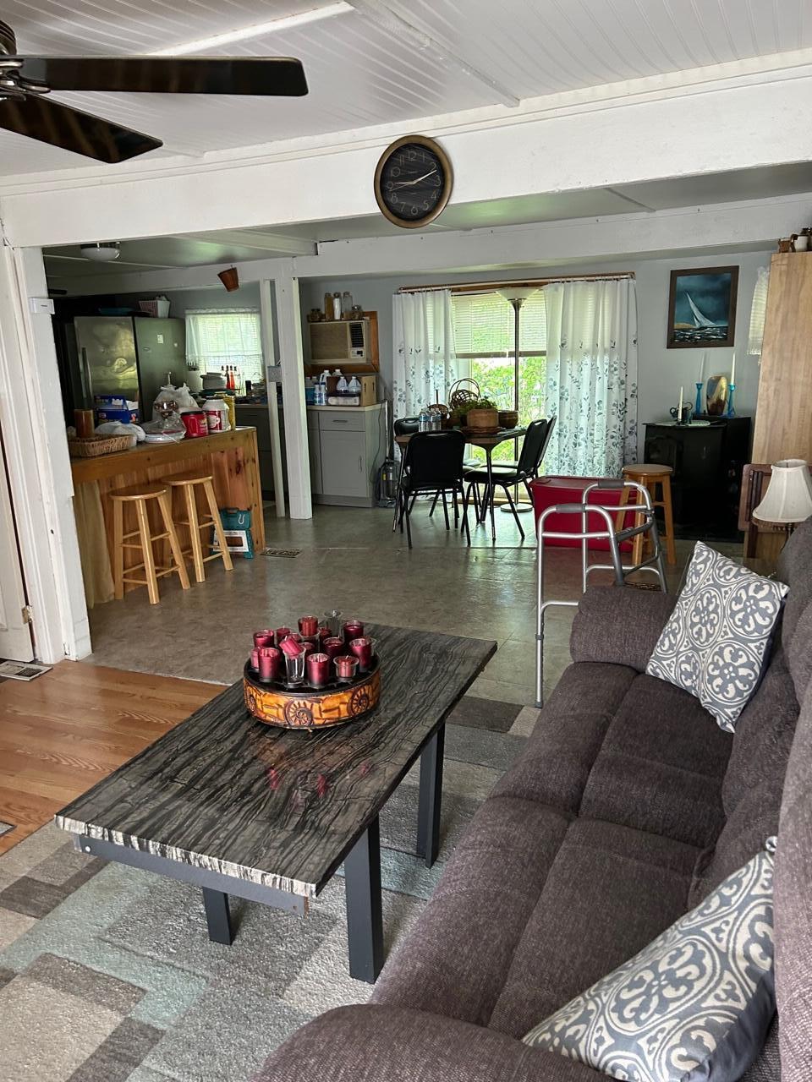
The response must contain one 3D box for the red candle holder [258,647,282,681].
[{"bbox_3d":[-0.395,0.363,2.364,0.058,0.078,0.058,-2,14,0],"label":"red candle holder"}]

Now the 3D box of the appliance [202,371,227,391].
[{"bbox_3d":[-1.929,-1.615,8.191,0.250,0.190,0.230,5,16,27],"label":"appliance"}]

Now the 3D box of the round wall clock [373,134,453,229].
[{"bbox_3d":[0.025,-1.205,2.726,0.300,0.300,0.045,6,16,26],"label":"round wall clock"}]

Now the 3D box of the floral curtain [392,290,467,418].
[{"bbox_3d":[0.198,-1.275,7.277,0.650,1.830,0.110,5,16,27],"label":"floral curtain"}]

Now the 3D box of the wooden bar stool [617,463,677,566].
[{"bbox_3d":[1.583,-0.180,5.353,0.340,0.610,0.340,-1,14,2],"label":"wooden bar stool"}]

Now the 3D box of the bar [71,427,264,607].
[{"bbox_3d":[-1.705,-0.175,5.154,0.650,0.905,1.720,6,16,28],"label":"bar"}]

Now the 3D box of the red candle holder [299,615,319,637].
[{"bbox_3d":[-0.297,0.258,2.460,0.056,0.060,0.056,-2,14,0],"label":"red candle holder"}]

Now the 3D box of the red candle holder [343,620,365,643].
[{"bbox_3d":[-0.155,0.287,2.515,0.058,0.073,0.058,6,16,26],"label":"red candle holder"}]

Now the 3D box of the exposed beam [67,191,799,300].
[{"bbox_3d":[-0.431,-2.172,6.235,6.900,0.250,0.140,5,16,27],"label":"exposed beam"}]

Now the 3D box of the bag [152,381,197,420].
[{"bbox_3d":[-1.587,-0.889,5.530,0.220,0.300,0.250,6,16,26],"label":"bag"}]

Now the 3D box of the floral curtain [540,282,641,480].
[{"bbox_3d":[1.474,-1.152,6.623,0.750,1.830,0.110,5,16,27],"label":"floral curtain"}]

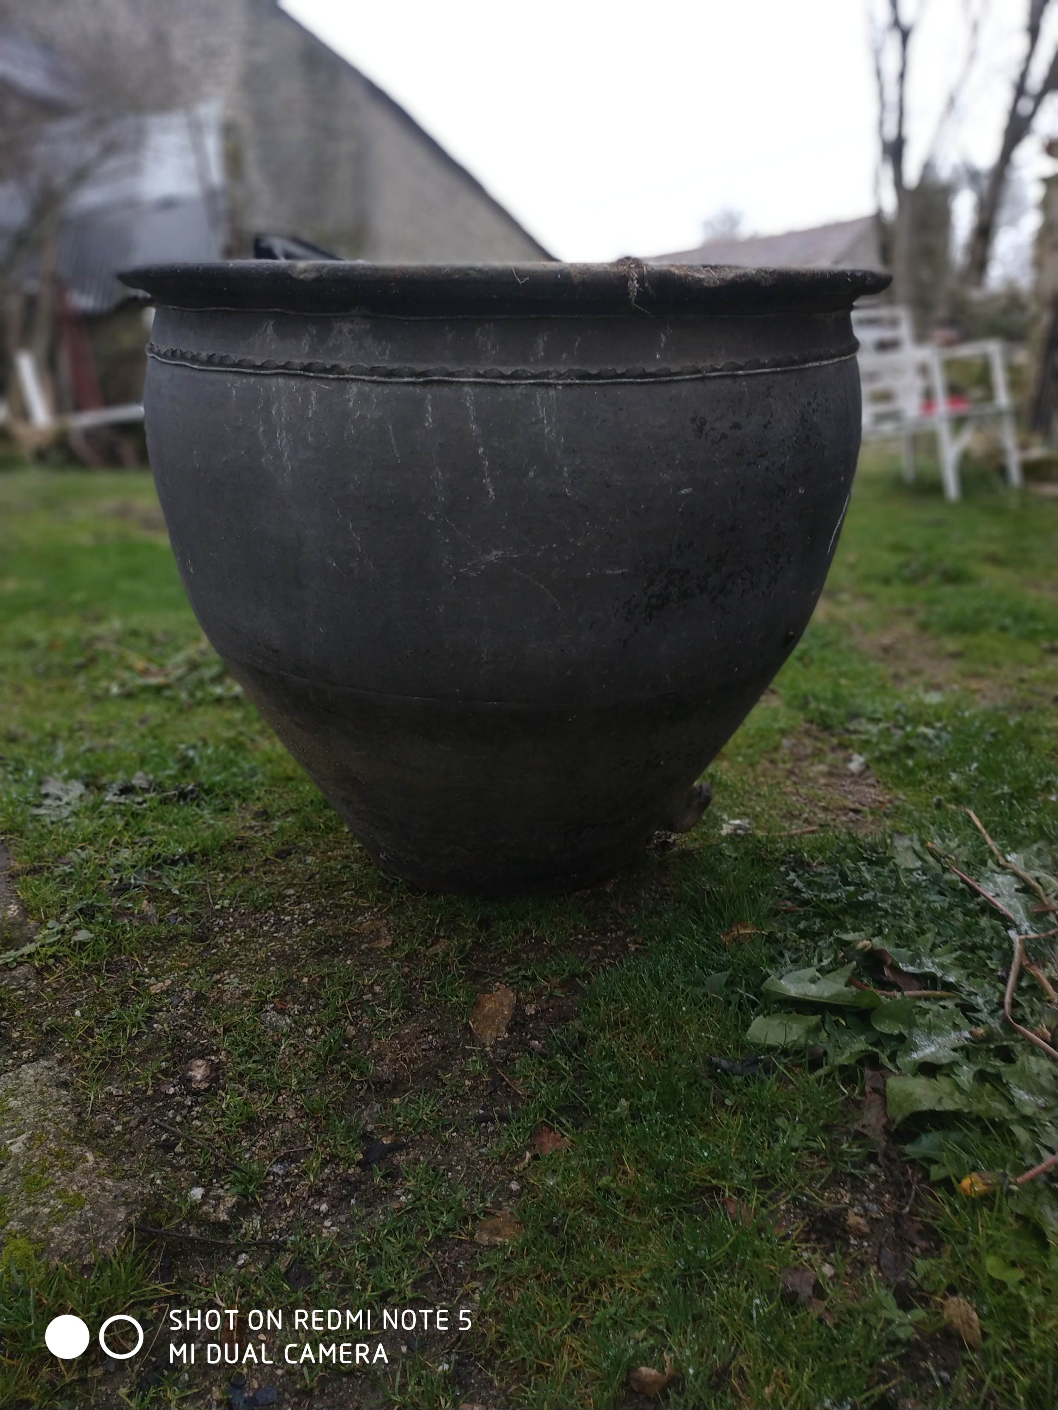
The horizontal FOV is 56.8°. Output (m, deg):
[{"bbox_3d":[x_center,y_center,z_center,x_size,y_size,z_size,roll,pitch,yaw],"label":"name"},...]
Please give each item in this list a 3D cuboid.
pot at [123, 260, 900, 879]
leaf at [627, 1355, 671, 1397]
[{"bbox_3d":[-0.029,-0.161,1.245,0.818,0.725,0.818,0,24,0],"label":"pot"},{"bbox_3d":[0.086,0.475,0.693,0.031,0.016,0.021,0,24,0],"label":"leaf"}]

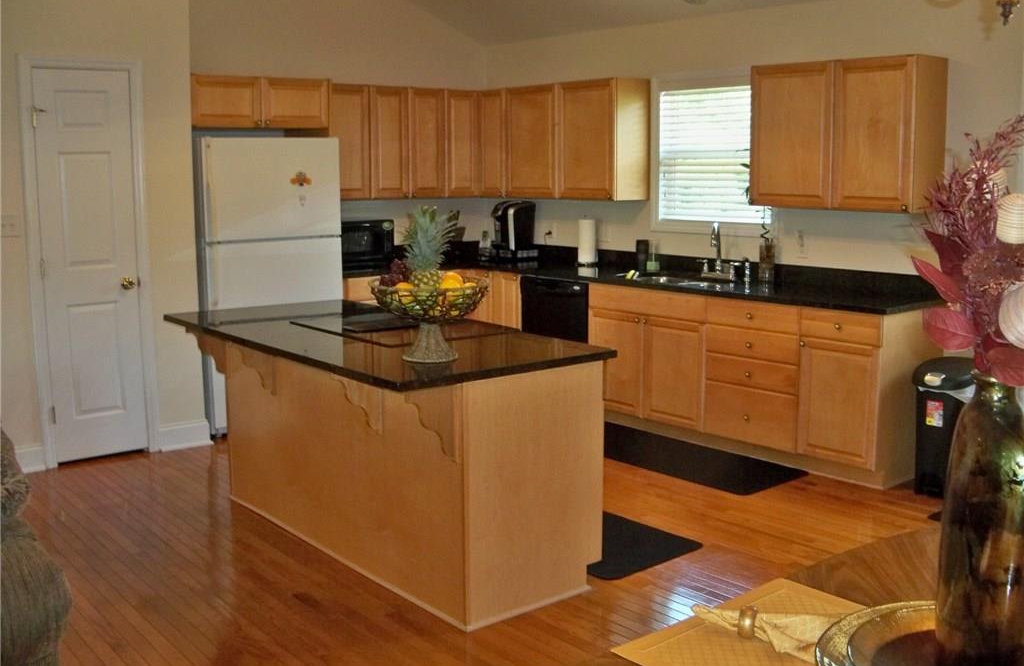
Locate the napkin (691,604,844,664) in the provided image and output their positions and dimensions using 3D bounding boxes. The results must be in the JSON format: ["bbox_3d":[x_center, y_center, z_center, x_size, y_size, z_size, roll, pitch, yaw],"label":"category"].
[{"bbox_3d":[0.446,0.493,1.768,0.301,0.047,0.213,6,11,32],"label":"napkin"}]

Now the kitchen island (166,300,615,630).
[{"bbox_3d":[-0.588,0.431,4.251,0.931,0.887,1.910,-7,12,-39],"label":"kitchen island"}]

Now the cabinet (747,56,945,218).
[{"bbox_3d":[1.766,-1.046,5.506,0.315,0.761,0.951,-8,12,-40],"label":"cabinet"}]

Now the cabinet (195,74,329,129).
[{"bbox_3d":[-1.668,-1.465,6.615,0.949,0.318,0.325,-7,12,-39],"label":"cabinet"}]

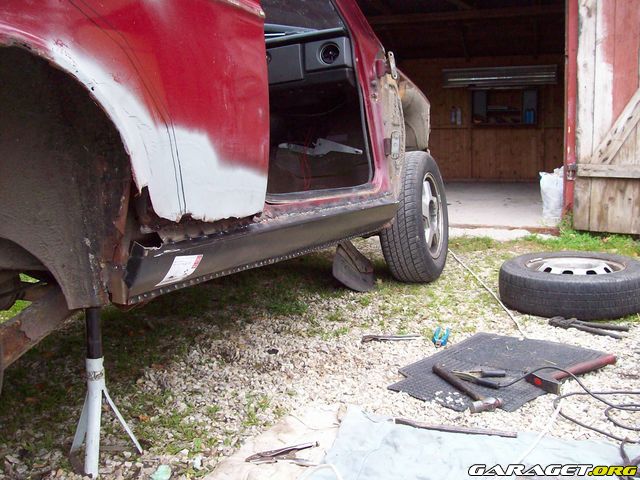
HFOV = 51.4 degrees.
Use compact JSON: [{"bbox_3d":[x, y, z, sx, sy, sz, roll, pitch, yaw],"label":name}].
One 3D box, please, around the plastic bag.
[{"bbox_3d":[1.625,-0.316,4.645,0.230,0.411,0.190,0,8,0],"label":"plastic bag"}]

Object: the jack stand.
[{"bbox_3d":[-0.433,0.281,1.285,0.150,0.321,0.125,0,8,0],"label":"jack stand"}]

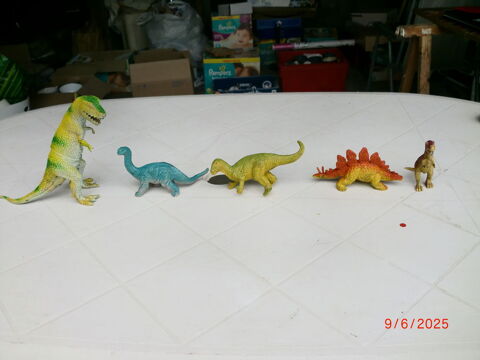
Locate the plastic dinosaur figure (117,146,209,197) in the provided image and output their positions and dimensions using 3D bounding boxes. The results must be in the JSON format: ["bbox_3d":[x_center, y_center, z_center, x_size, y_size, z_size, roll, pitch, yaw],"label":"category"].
[{"bbox_3d":[-0.139,-0.022,0.898,0.167,0.090,0.052,-1,28,5],"label":"plastic dinosaur figure"}]

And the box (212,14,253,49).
[{"bbox_3d":[-0.046,-1.107,3.567,0.278,0.230,0.240,-2,28,3],"label":"box"}]

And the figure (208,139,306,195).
[{"bbox_3d":[0.032,-0.027,0.885,0.172,0.094,0.055,-1,28,5],"label":"figure"}]

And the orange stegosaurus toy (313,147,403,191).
[{"bbox_3d":[0.215,-0.025,0.881,0.163,0.074,0.050,-1,28,5],"label":"orange stegosaurus toy"}]

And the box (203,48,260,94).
[{"bbox_3d":[-0.035,-0.716,3.441,0.380,0.355,0.250,-1,28,5],"label":"box"}]

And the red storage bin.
[{"bbox_3d":[0.503,-0.714,3.419,0.455,0.310,0.380,-1,28,5],"label":"red storage bin"}]

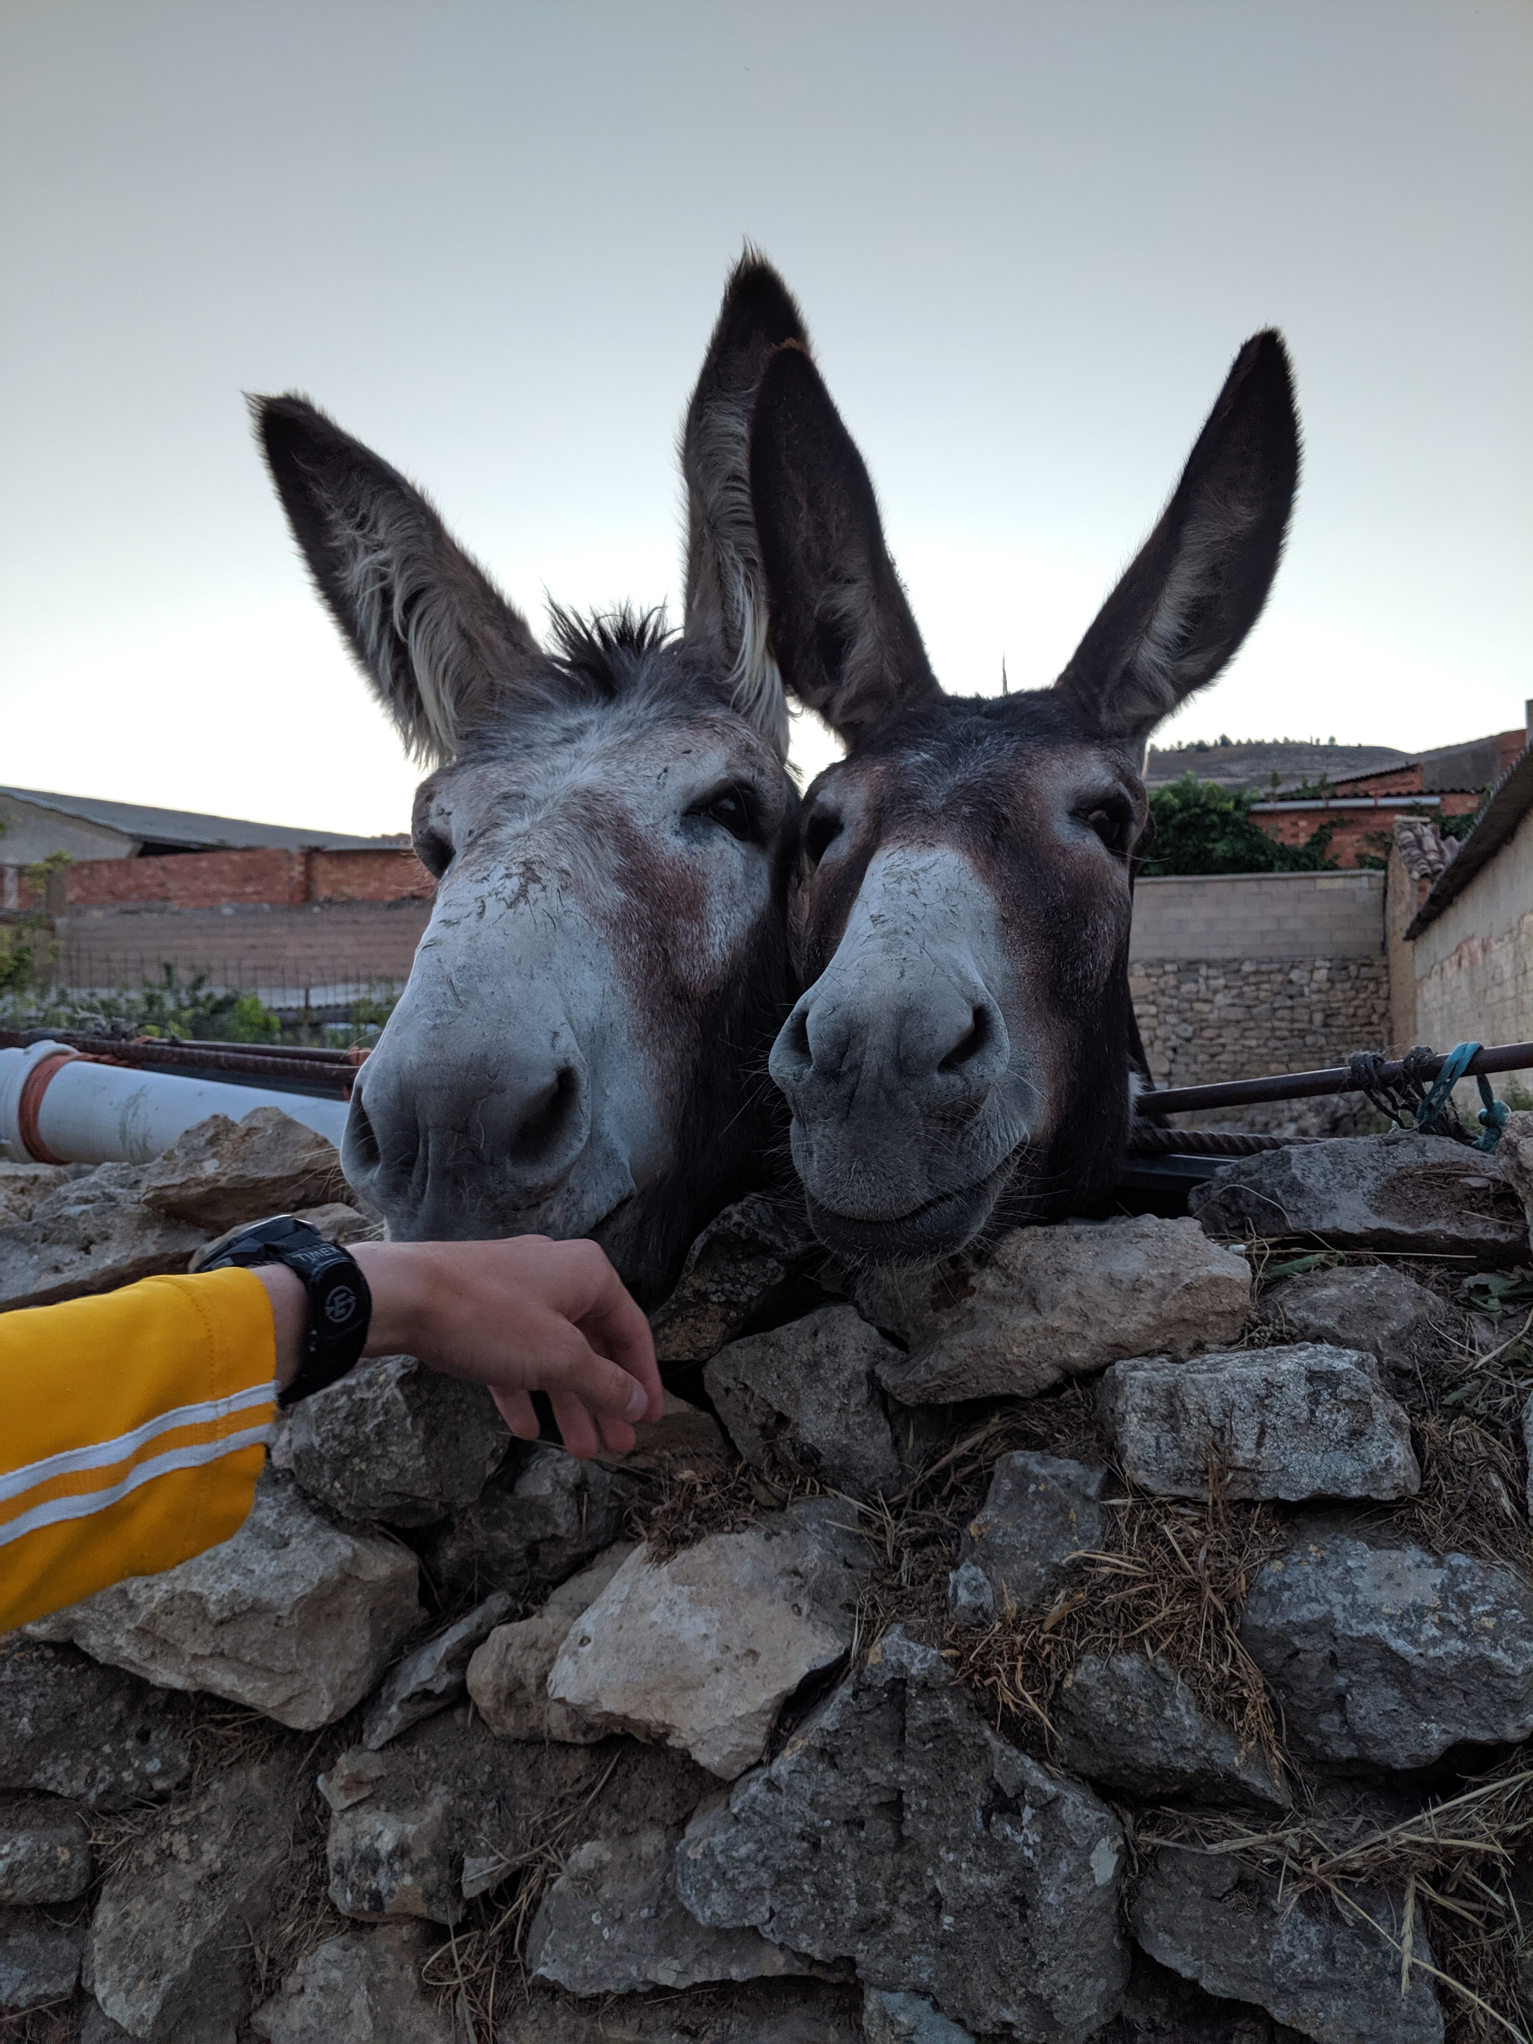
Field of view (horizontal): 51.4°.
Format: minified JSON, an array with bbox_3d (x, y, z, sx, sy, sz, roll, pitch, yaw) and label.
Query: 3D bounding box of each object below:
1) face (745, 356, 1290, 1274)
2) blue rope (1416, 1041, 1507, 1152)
[{"bbox_3d":[0.152,-0.183,1.040,0.380,0.620,0.420,0,0,15],"label":"face"},{"bbox_3d":[0.540,0.058,1.240,0.072,0.084,0.050,0,0,15],"label":"blue rope"}]

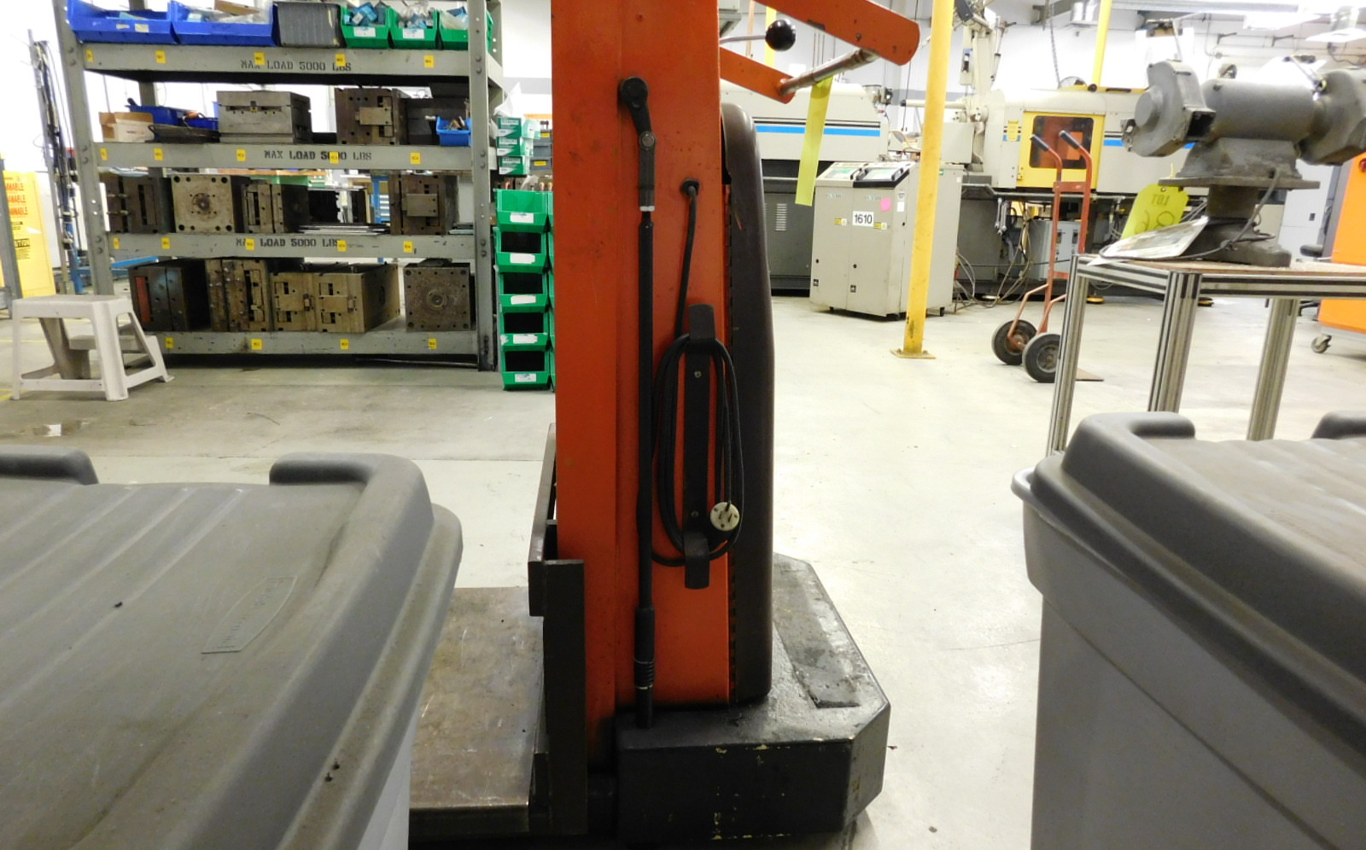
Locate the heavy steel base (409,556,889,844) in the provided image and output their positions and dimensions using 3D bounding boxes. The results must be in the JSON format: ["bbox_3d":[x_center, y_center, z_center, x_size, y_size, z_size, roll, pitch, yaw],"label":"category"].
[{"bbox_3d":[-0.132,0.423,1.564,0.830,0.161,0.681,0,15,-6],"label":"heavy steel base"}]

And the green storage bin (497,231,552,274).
[{"bbox_3d":[-0.717,-0.787,4.072,0.213,0.178,0.370,-1,15,-8],"label":"green storage bin"}]

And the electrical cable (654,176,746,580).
[{"bbox_3d":[0.022,-0.049,1.169,0.118,0.513,0.055,0,15,-6],"label":"electrical cable"}]

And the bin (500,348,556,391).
[{"bbox_3d":[-0.722,-0.284,4.210,0.213,0.178,0.370,-1,15,-8],"label":"bin"}]

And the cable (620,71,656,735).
[{"bbox_3d":[-0.057,0.012,1.173,0.050,0.868,0.050,0,15,-6],"label":"cable"}]

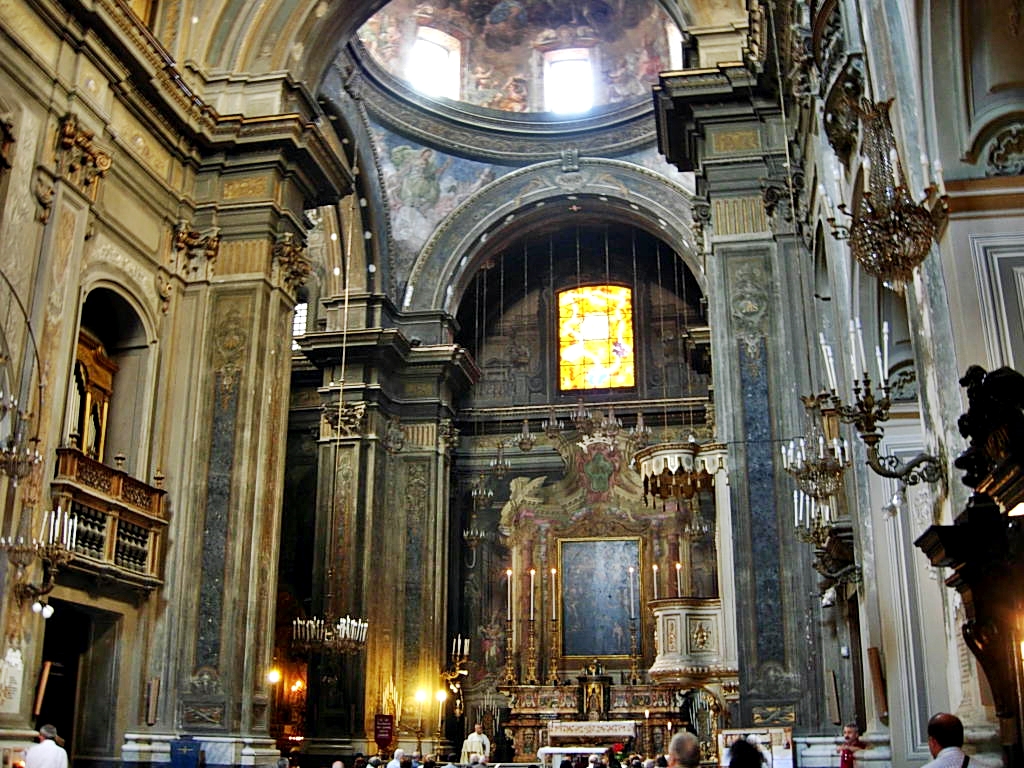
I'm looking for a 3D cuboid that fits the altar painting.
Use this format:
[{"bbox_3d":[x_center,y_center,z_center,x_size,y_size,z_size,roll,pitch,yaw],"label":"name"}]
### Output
[{"bbox_3d":[2.718,6.602,33.003,2.380,3.550,0.150,-3,-18,10],"label":"altar painting"}]

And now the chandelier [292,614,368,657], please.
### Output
[{"bbox_3d":[-3.948,5.495,23.212,1.600,0.770,1.600,-3,-18,10],"label":"chandelier"}]

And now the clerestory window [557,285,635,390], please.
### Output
[{"bbox_3d":[2.825,-1.598,36.338,2.560,3.610,0.200,-3,-18,10],"label":"clerestory window"}]

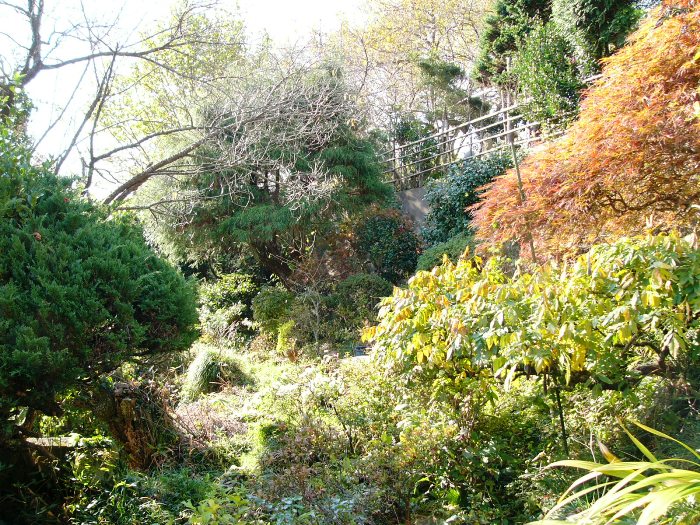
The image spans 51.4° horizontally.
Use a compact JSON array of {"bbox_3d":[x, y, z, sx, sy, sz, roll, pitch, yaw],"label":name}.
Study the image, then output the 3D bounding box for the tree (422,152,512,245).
[{"bbox_3d":[2.130,-1.142,13.200,1.650,1.750,1.500,0,-3,9],"label":"tree"}]

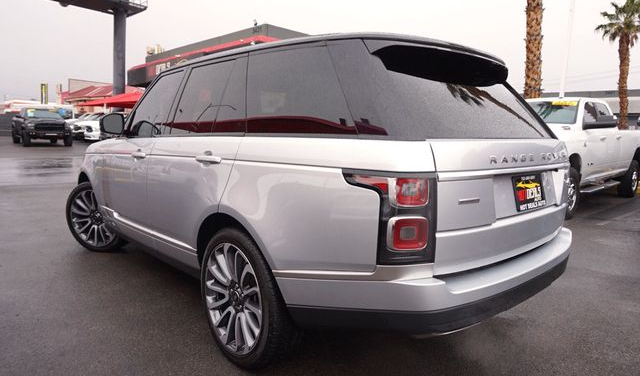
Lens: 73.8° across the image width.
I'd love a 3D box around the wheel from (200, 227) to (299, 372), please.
[{"bbox_3d":[-0.375,0.574,2.327,0.280,0.775,0.775,-4,8,-41],"label":"wheel"}]

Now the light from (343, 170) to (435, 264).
[{"bbox_3d":[0.249,0.106,1.581,0.230,0.345,0.300,-4,8,-41],"label":"light"}]

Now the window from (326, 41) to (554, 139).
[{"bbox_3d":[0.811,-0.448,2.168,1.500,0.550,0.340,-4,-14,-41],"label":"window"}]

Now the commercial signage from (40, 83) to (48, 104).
[{"bbox_3d":[-31.013,-10.638,48.000,0.850,2.300,0.300,-2,7,-34],"label":"commercial signage"}]

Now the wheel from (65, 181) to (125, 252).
[{"bbox_3d":[-2.294,0.303,4.514,0.770,0.770,0.280,3,6,16],"label":"wheel"}]

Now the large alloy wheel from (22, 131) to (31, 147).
[{"bbox_3d":[-14.307,-2.376,20.800,0.300,0.820,0.820,-3,8,-42],"label":"large alloy wheel"}]

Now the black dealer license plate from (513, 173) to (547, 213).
[{"bbox_3d":[0.987,0.019,1.999,0.305,0.157,0.015,-4,-3,-41],"label":"black dealer license plate"}]

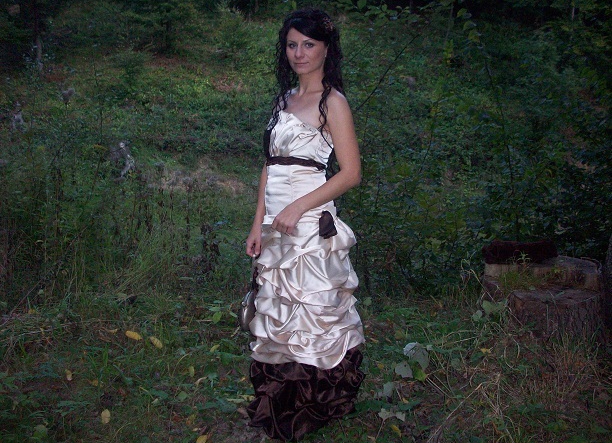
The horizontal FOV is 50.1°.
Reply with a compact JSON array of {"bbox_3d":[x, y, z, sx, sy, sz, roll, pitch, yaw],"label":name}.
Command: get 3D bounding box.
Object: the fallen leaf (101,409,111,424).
[{"bbox_3d":[-0.824,0.802,2.689,0.042,0.022,0.080,0,8,3],"label":"fallen leaf"}]

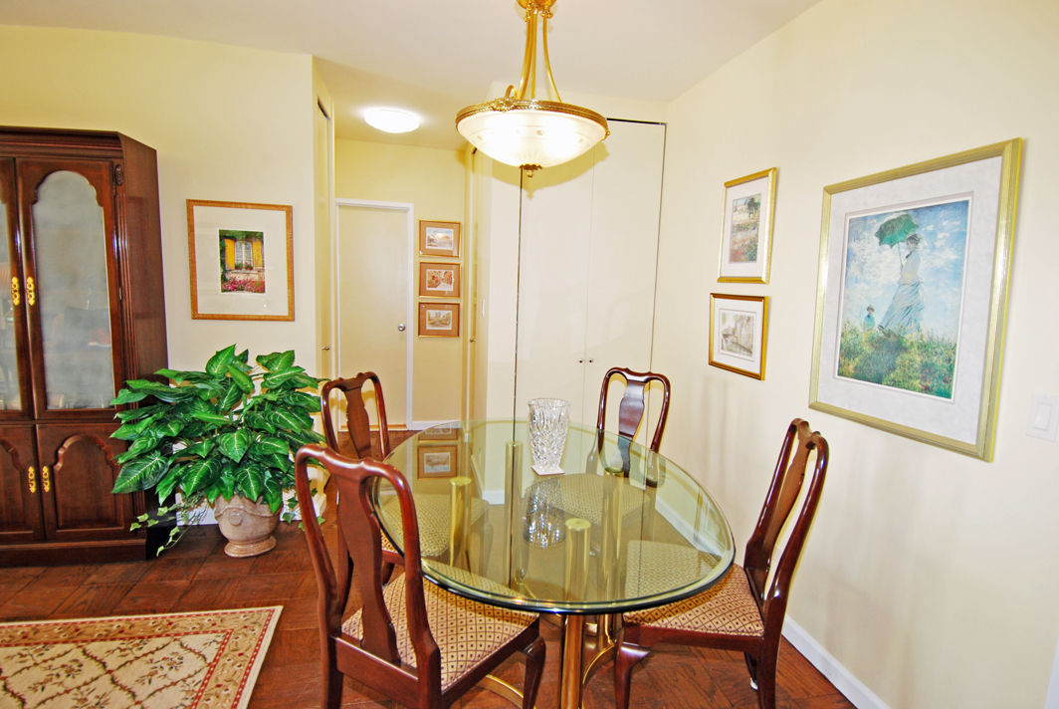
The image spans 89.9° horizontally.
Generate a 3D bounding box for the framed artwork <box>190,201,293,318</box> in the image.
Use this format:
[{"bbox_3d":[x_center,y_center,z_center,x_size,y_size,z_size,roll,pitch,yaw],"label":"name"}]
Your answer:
[{"bbox_3d":[-1.536,-0.489,2.833,0.515,0.622,0.028,1,8,-13],"label":"framed artwork"}]

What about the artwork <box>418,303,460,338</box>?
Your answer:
[{"bbox_3d":[-0.827,-0.314,4.884,0.375,0.318,0.025,1,8,-13],"label":"artwork"}]

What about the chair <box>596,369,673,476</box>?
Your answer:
[{"bbox_3d":[0.327,0.610,2.464,0.560,1.020,0.510,-4,10,-39],"label":"chair"}]

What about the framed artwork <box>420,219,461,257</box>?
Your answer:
[{"bbox_3d":[-0.804,-1.042,4.781,0.373,0.318,0.025,1,8,-13],"label":"framed artwork"}]

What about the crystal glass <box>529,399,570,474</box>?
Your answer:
[{"bbox_3d":[0.073,0.309,2.002,0.165,0.265,0.165,2,8,0],"label":"crystal glass"}]

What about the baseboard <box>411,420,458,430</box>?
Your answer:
[{"bbox_3d":[-0.883,0.675,5.020,0.460,0.090,0.020,1,8,-13],"label":"baseboard"}]

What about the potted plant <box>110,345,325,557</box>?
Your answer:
[{"bbox_3d":[-1.478,0.490,2.623,0.920,1.070,0.760,1,8,-13],"label":"potted plant"}]

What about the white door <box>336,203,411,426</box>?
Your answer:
[{"bbox_3d":[-1.393,-0.301,4.774,0.610,2.030,0.050,1,8,-13],"label":"white door"}]

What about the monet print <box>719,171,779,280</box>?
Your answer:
[{"bbox_3d":[1.014,-0.590,2.519,0.028,0.500,0.410,1,8,-13],"label":"monet print"}]

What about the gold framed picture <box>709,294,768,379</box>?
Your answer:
[{"bbox_3d":[0.996,-0.101,2.582,0.028,0.376,0.465,1,8,-13],"label":"gold framed picture"}]

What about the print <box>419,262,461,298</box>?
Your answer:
[{"bbox_3d":[-0.835,-0.691,4.955,0.385,0.318,0.022,0,7,-12],"label":"print"}]

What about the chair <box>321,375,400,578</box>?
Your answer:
[{"bbox_3d":[-0.501,0.618,2.168,0.570,1.020,0.510,5,8,20],"label":"chair"}]

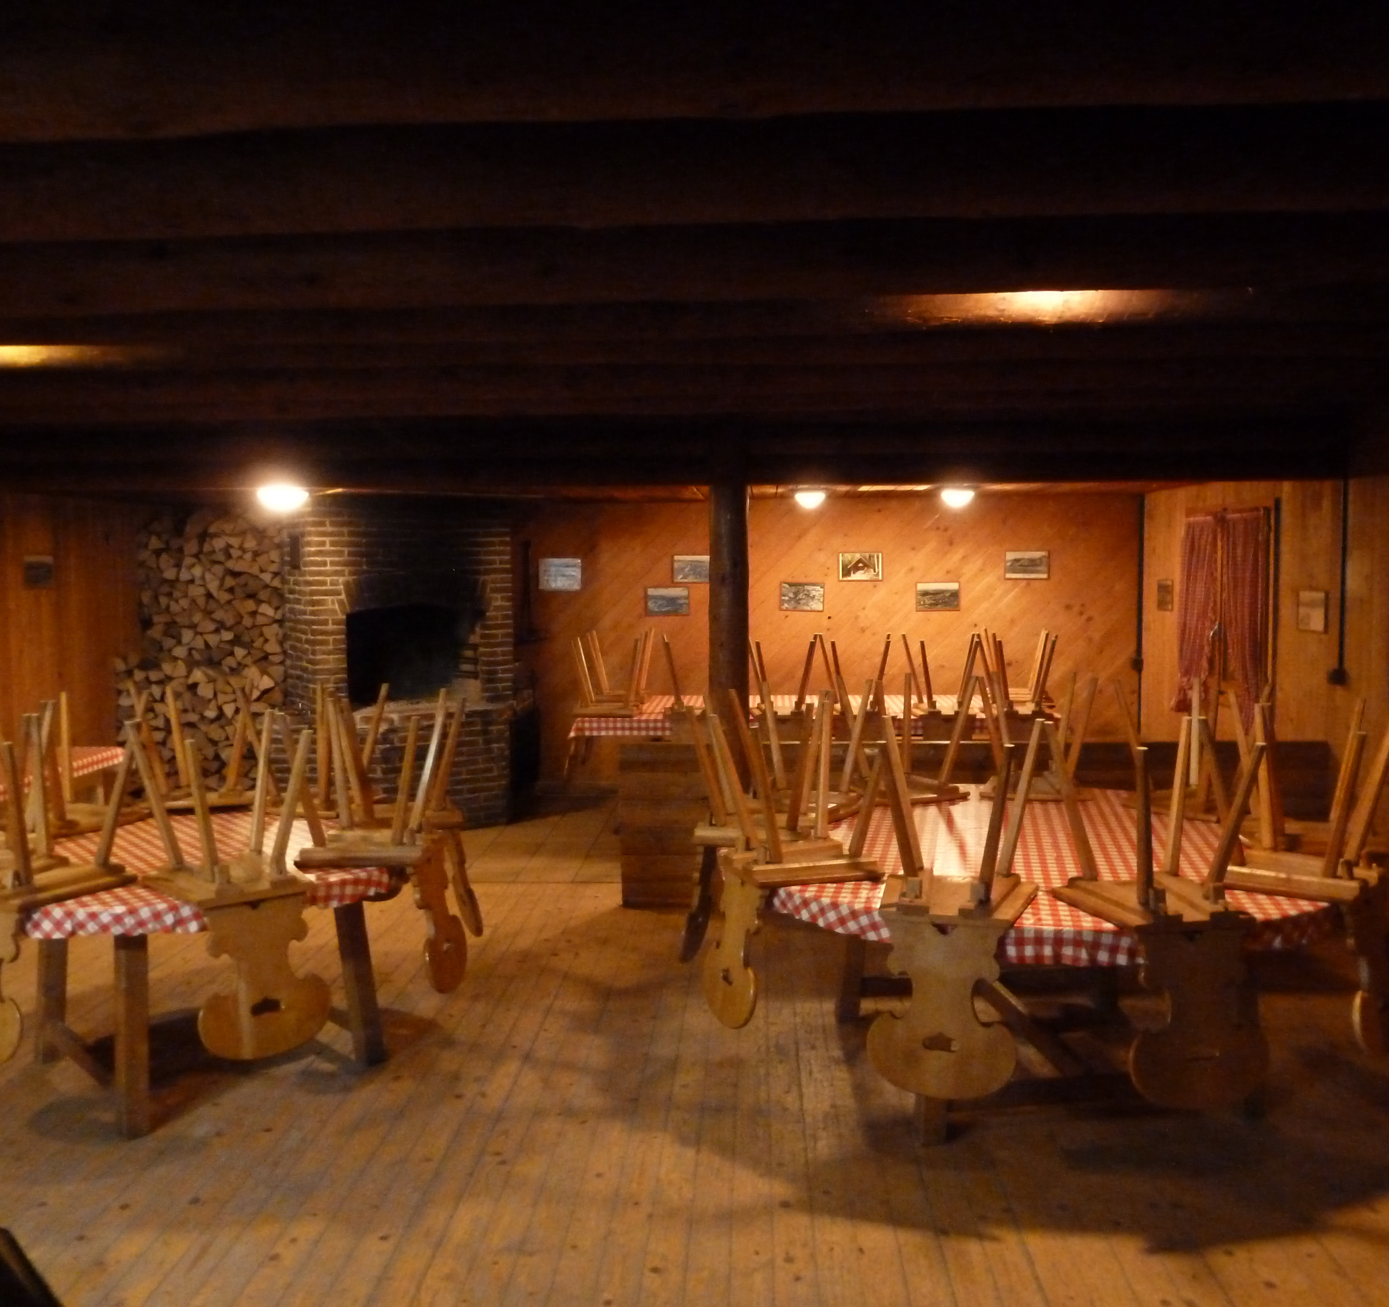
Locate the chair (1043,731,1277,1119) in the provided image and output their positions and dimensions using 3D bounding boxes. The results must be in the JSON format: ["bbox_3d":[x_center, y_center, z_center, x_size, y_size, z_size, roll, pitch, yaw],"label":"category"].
[{"bbox_3d":[1.237,0.673,3.218,0.430,0.926,0.472,-1,5,-9],"label":"chair"}]

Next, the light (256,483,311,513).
[{"bbox_3d":[-2.181,-0.819,6.400,0.260,0.125,0.260,0,5,3],"label":"light"}]

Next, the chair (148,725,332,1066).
[{"bbox_3d":[-1.337,0.670,3.513,0.430,0.926,0.472,-4,6,-39],"label":"chair"}]

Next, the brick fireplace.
[{"bbox_3d":[-2.007,0.032,8.113,1.445,2.148,1.000,-3,5,-31],"label":"brick fireplace"}]

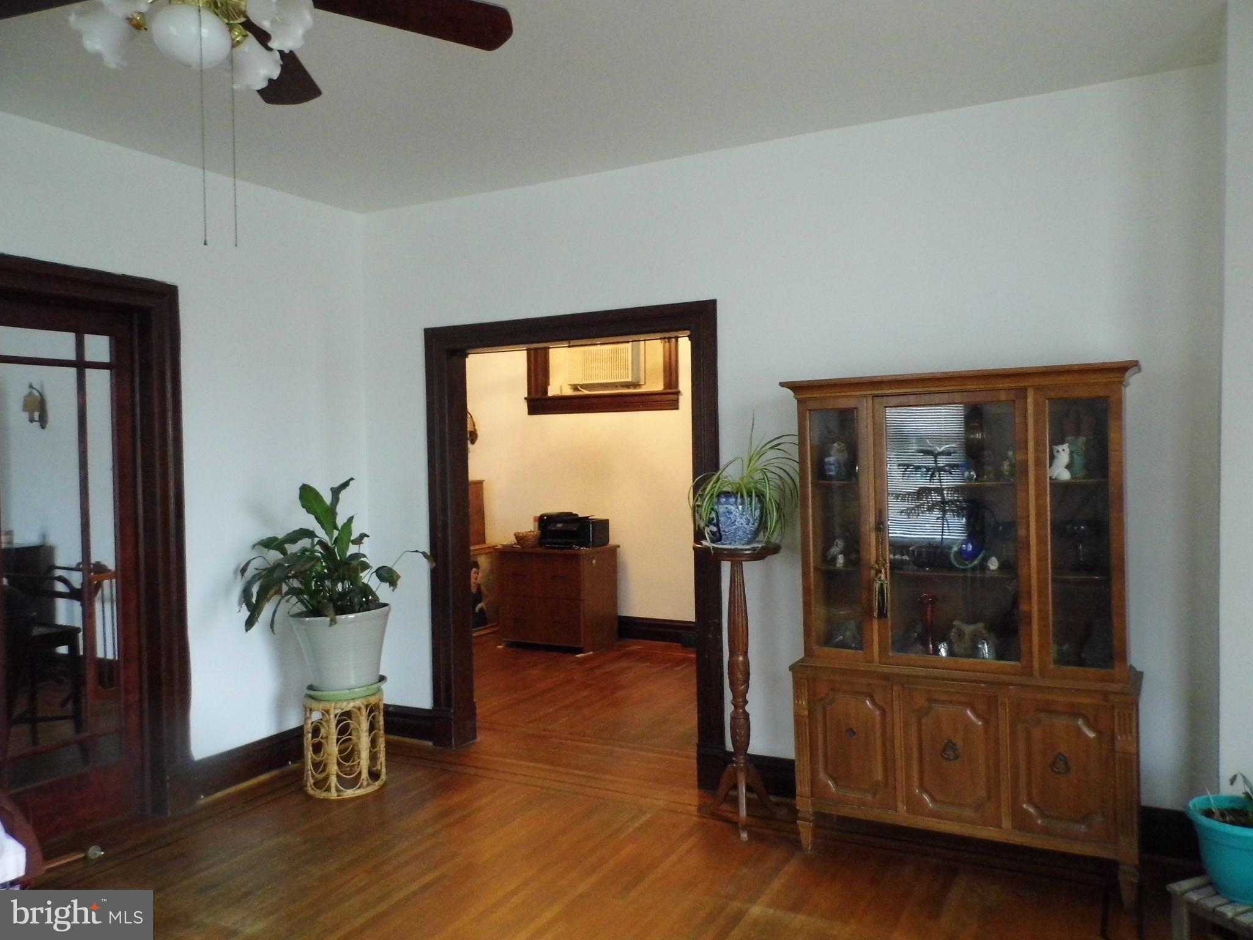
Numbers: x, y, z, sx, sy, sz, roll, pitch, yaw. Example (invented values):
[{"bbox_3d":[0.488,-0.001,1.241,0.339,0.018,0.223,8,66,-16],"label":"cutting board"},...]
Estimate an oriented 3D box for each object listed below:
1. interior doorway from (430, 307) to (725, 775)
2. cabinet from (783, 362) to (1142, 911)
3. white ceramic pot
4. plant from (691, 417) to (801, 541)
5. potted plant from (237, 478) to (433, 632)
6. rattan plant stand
[{"bbox_3d":[-0.266,0.347,4.363,1.594,2.156,0.158,-1,1,28],"label":"interior doorway"},{"bbox_3d":[1.201,0.537,3.292,1.152,1.755,0.438,-1,1,28],"label":"cabinet"},{"bbox_3d":[-1.306,0.808,4.162,0.438,0.348,0.438,-1,1,0],"label":"white ceramic pot"},{"bbox_3d":[0.454,0.053,3.620,0.420,0.510,0.390,-1,1,0],"label":"plant"},{"bbox_3d":[-1.303,0.362,4.109,0.780,0.645,0.660,-1,1,28],"label":"potted plant"},{"bbox_3d":[-1.297,1.234,4.170,0.356,0.429,0.356,-1,1,0],"label":"rattan plant stand"}]

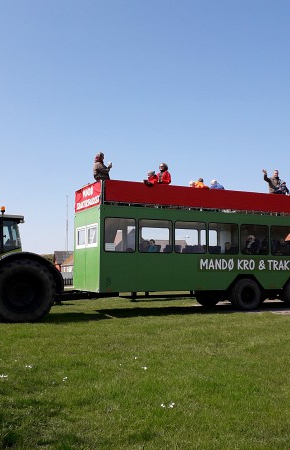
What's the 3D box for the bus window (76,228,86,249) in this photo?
[{"bbox_3d":[-2.118,0.440,15.629,0.070,0.720,1.112,3,-5,-24],"label":"bus window"}]

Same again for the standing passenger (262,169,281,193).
[{"bbox_3d":[4.776,-1.210,17.425,0.750,1.750,0.450,0,-5,11],"label":"standing passenger"}]

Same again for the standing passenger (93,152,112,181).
[{"bbox_3d":[-1.387,-1.485,15.116,0.650,1.720,0.550,2,-5,-15],"label":"standing passenger"}]

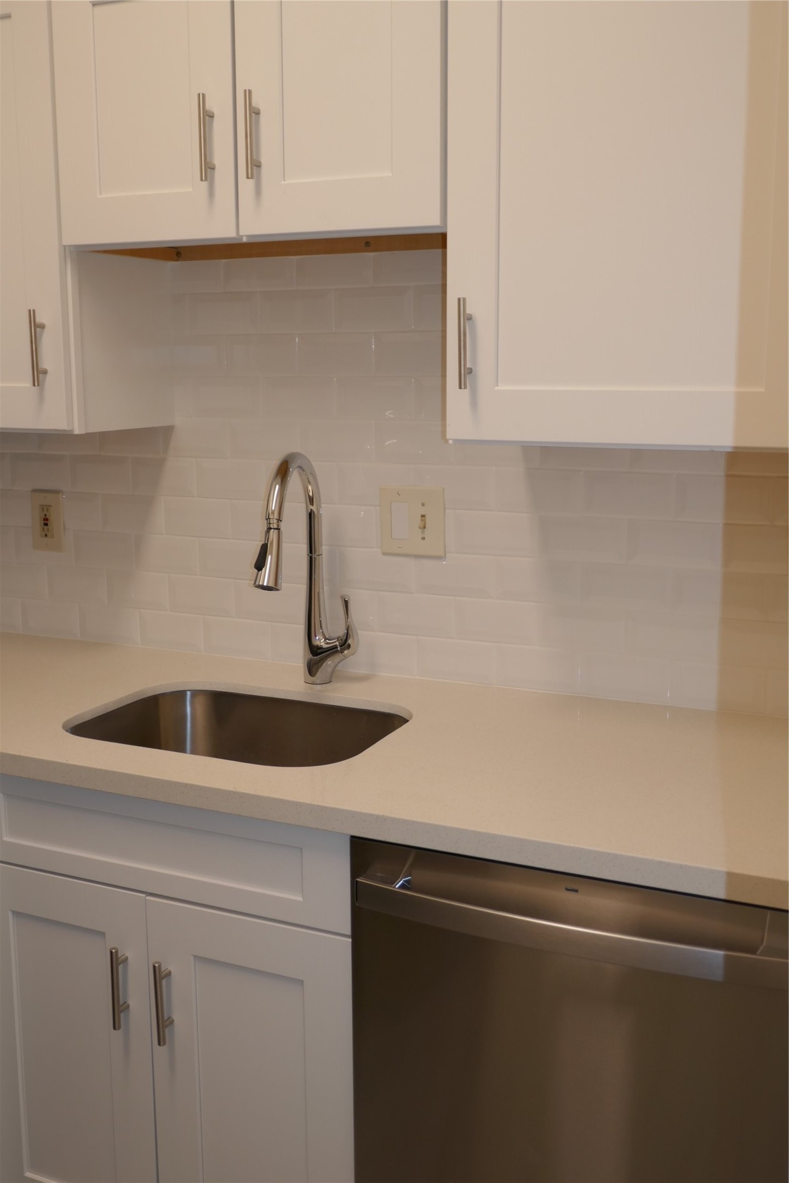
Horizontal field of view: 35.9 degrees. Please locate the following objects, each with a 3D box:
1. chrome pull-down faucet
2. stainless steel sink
[{"bbox_3d":[-0.145,-0.022,2.061,0.111,0.420,0.256,3,12,18],"label":"chrome pull-down faucet"},{"bbox_3d":[-0.261,0.330,2.010,0.560,0.210,0.400,4,12,24],"label":"stainless steel sink"}]

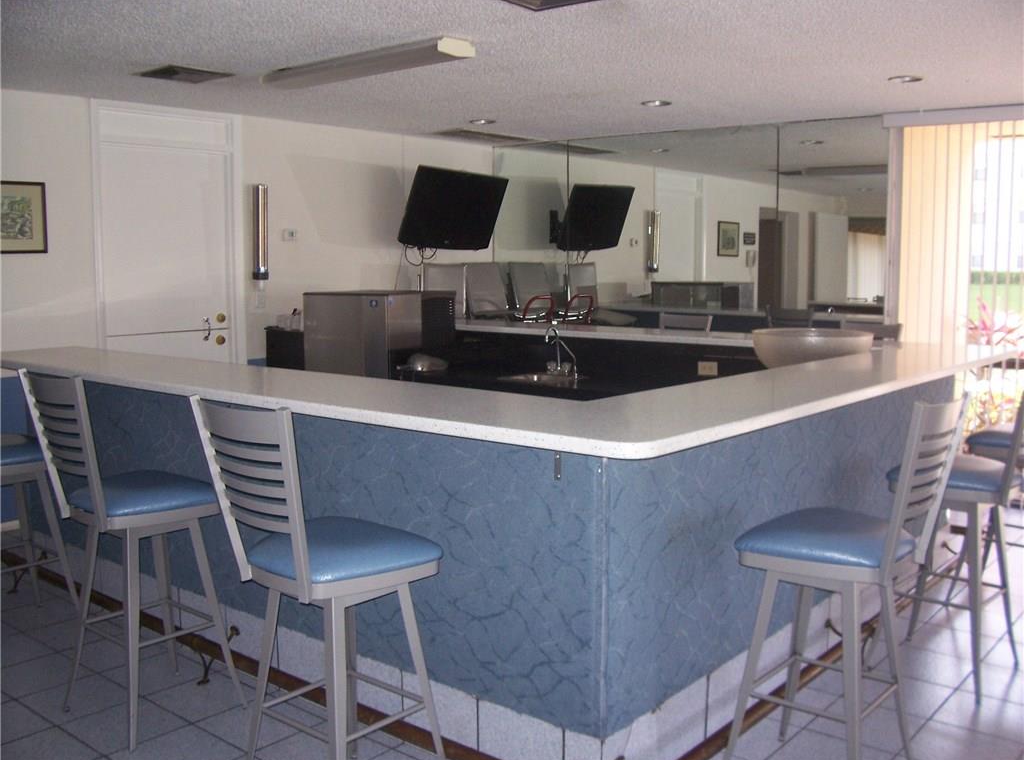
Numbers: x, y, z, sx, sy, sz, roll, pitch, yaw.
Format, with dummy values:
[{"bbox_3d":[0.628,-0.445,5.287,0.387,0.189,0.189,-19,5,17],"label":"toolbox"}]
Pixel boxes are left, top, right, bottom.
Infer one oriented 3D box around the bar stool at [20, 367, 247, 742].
[{"bbox_3d":[-1.230,0.534,3.269,0.465,1.165,0.536,5,9,40],"label":"bar stool"}]

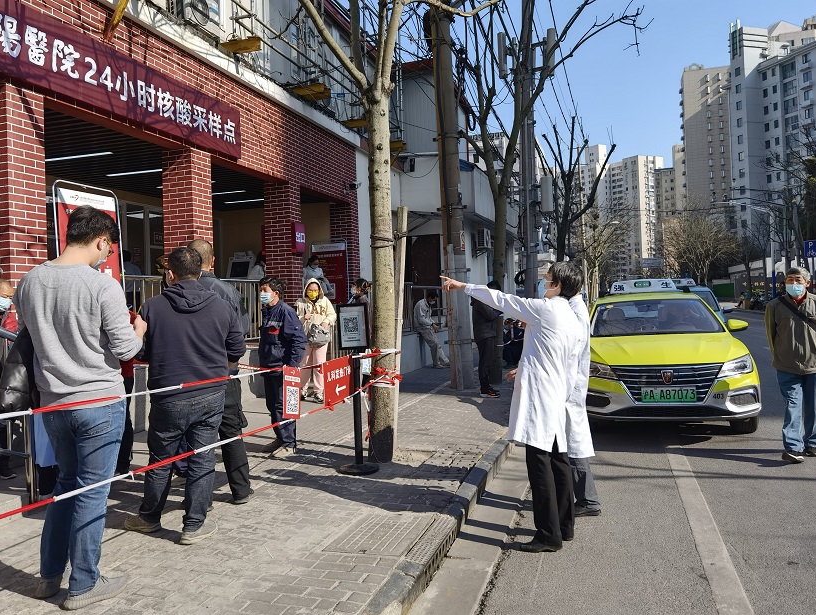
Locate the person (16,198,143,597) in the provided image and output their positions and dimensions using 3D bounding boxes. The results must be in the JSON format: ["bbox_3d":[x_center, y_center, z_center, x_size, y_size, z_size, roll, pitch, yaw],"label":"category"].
[{"bbox_3d":[-1.495,0.445,2.920,0.540,1.760,0.480,-1,1,21],"label":"person"}]

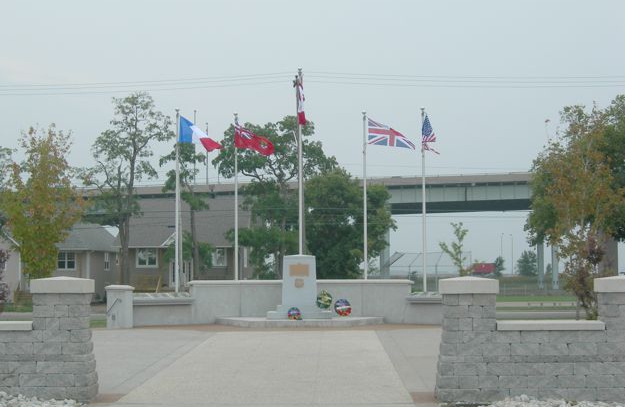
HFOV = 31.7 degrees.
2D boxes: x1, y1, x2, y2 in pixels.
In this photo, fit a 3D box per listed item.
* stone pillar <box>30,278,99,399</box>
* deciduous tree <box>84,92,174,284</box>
[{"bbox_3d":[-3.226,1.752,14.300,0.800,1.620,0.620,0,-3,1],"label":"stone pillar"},{"bbox_3d":[-8.306,-0.318,50.000,4.100,9.700,3.900,0,-3,0],"label":"deciduous tree"}]

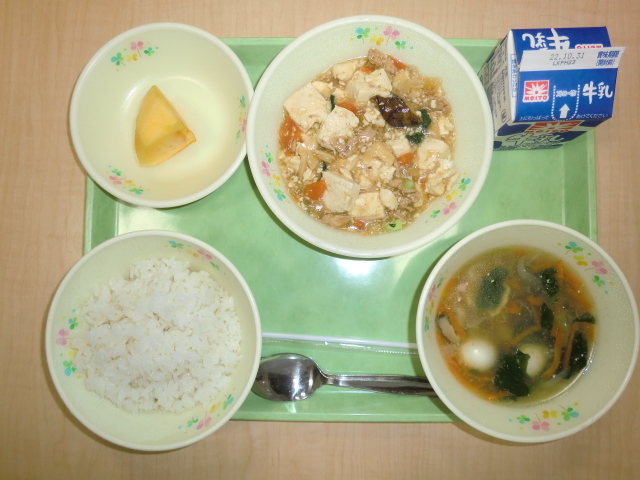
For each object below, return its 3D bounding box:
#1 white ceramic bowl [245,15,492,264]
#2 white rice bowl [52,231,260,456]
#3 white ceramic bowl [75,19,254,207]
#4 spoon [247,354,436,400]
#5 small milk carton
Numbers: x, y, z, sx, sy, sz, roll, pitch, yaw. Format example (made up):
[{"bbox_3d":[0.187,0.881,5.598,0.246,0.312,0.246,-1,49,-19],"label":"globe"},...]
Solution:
[{"bbox_3d":[0.032,-0.064,0.328,0.154,0.050,0.154,0,86,1],"label":"white ceramic bowl"},{"bbox_3d":[-0.102,0.063,0.320,0.132,0.051,0.132,0,86,1],"label":"white rice bowl"},{"bbox_3d":[-0.102,-0.080,0.334,0.122,0.043,0.122,0,86,1],"label":"white ceramic bowl"},{"bbox_3d":[0.031,0.099,0.332,0.162,0.019,0.034,4,86,1],"label":"spoon"},{"bbox_3d":[0.143,-0.097,0.311,0.057,0.086,0.057,-2,86,1],"label":"small milk carton"}]

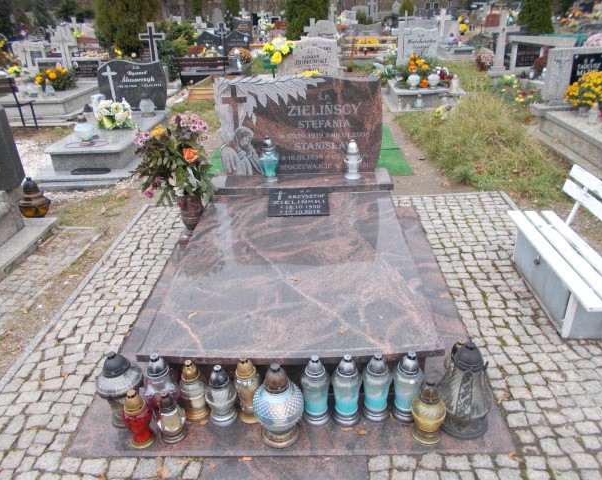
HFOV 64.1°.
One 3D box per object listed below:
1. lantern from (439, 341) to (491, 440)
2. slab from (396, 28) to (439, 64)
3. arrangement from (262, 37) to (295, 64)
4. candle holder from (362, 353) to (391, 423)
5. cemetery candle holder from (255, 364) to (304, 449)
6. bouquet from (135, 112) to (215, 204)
[{"bbox_3d":[0.623,0.537,1.777,0.195,0.365,0.195,0,28,3],"label":"lantern"},{"bbox_3d":[1.881,-3.066,7.749,0.660,0.630,0.110,-2,28,4],"label":"slab"},{"bbox_3d":[-0.289,-2.481,6.287,0.420,0.330,0.320,-2,28,4],"label":"arrangement"},{"bbox_3d":[0.288,0.551,1.825,0.114,0.285,0.114,-1,28,3],"label":"candle holder"},{"bbox_3d":[-0.080,0.584,1.750,0.188,0.326,0.188,-1,28,3],"label":"cemetery candle holder"},{"bbox_3d":[-0.815,-0.528,3.098,0.470,0.500,0.430,-1,28,3],"label":"bouquet"}]

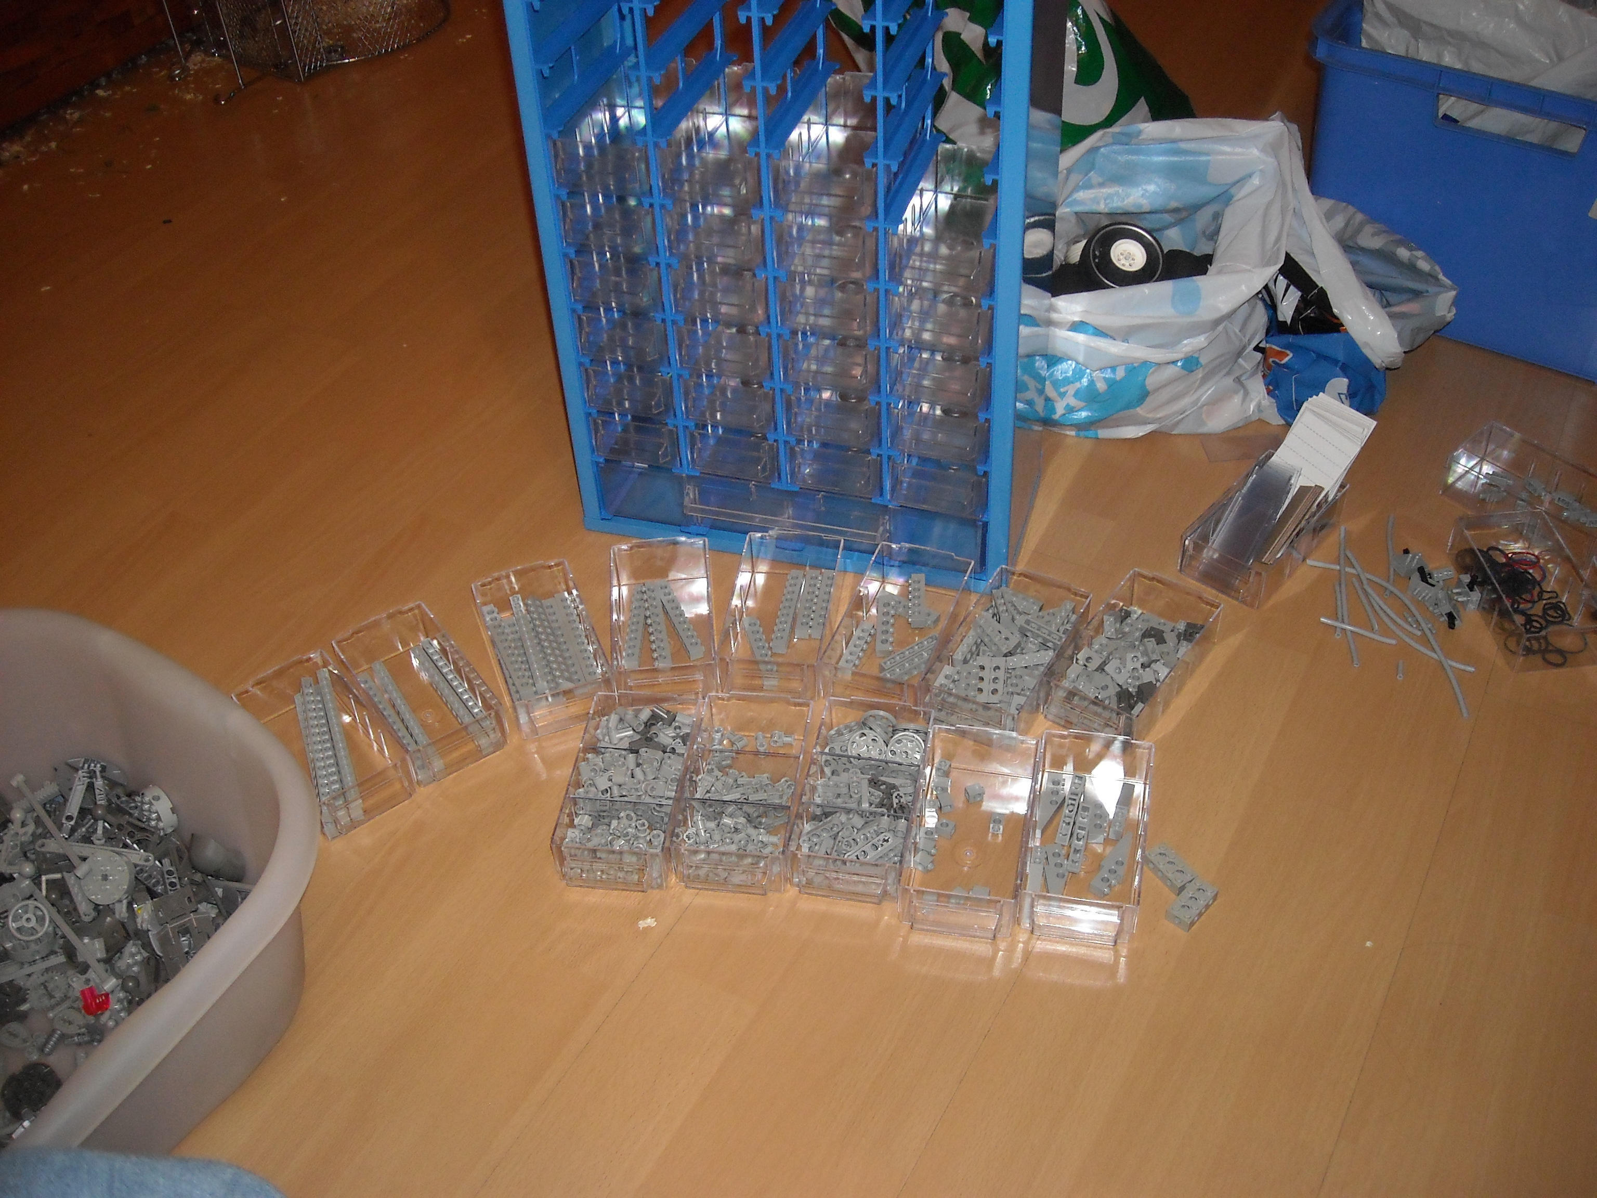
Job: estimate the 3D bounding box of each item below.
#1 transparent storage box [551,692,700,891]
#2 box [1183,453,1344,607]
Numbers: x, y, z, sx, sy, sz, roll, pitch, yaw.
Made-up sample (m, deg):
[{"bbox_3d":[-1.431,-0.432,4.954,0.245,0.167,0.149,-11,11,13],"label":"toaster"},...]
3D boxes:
[{"bbox_3d":[-0.106,0.120,1.014,0.067,0.034,0.130,4,43,8],"label":"transparent storage box"},{"bbox_3d":[0.334,-0.051,1.155,0.065,0.035,0.128,28,50,31],"label":"box"}]

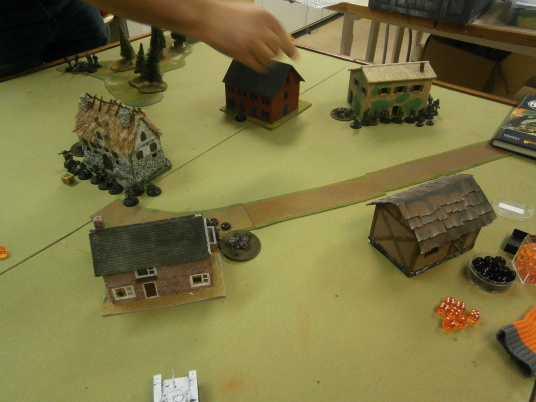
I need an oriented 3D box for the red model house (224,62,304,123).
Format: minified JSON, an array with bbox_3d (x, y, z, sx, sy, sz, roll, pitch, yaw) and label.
[{"bbox_3d":[-0.011,-0.259,0.891,0.146,0.118,0.110,26,46,29],"label":"red model house"}]

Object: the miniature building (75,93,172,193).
[{"bbox_3d":[-0.264,-0.115,0.714,0.151,0.124,0.097,23,44,26],"label":"miniature building"}]

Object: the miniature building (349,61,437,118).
[{"bbox_3d":[0.274,-0.255,0.896,0.154,0.110,0.093,-7,39,-9],"label":"miniature building"}]

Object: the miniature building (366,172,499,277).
[{"bbox_3d":[0.226,0.024,0.566,0.136,0.102,0.106,-19,43,-21],"label":"miniature building"}]

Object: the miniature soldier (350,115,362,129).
[{"bbox_3d":[0.191,-0.177,0.862,0.025,0.031,0.025,0,39,0],"label":"miniature soldier"}]

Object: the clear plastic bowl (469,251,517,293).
[{"bbox_3d":[0.299,0.098,0.540,0.057,0.021,0.057,0,40,0],"label":"clear plastic bowl"}]

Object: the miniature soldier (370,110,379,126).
[{"bbox_3d":[0.230,-0.180,0.864,0.025,0.031,0.025,-11,41,-12],"label":"miniature soldier"}]

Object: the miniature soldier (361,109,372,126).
[{"bbox_3d":[0.212,-0.179,0.861,0.025,0.034,0.025,-11,41,-12],"label":"miniature soldier"}]

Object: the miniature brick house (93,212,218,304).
[{"bbox_3d":[-0.133,0.058,0.501,0.139,0.116,0.080,-8,40,-10],"label":"miniature brick house"}]

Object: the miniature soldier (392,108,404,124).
[{"bbox_3d":[0.283,-0.184,0.868,0.025,0.032,0.025,-11,41,-12],"label":"miniature soldier"}]

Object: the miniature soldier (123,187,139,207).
[{"bbox_3d":[-0.228,-0.009,0.664,0.025,0.034,0.025,-18,43,-20],"label":"miniature soldier"}]

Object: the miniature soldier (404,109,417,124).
[{"bbox_3d":[0.310,-0.184,0.868,0.025,0.032,0.025,-11,41,-12],"label":"miniature soldier"}]

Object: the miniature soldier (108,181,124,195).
[{"bbox_3d":[-0.261,-0.031,0.685,0.025,0.029,0.025,0,39,0],"label":"miniature soldier"}]

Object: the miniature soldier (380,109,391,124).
[{"bbox_3d":[0.257,-0.185,0.869,0.025,0.032,0.025,-11,41,-12],"label":"miniature soldier"}]

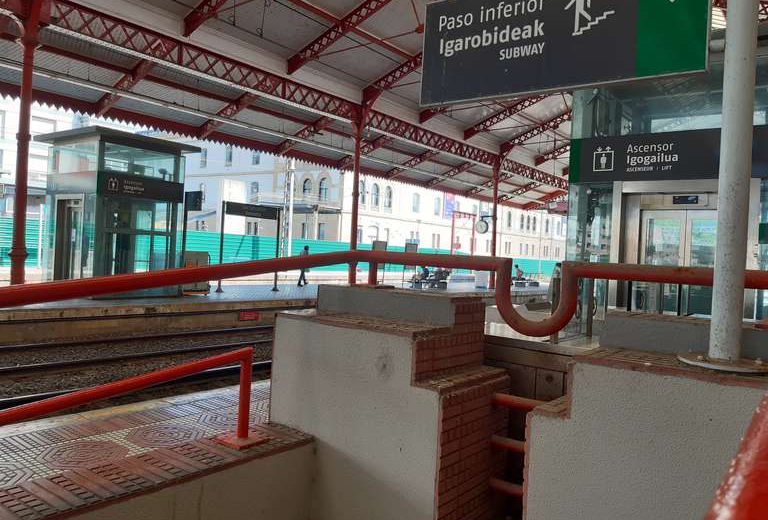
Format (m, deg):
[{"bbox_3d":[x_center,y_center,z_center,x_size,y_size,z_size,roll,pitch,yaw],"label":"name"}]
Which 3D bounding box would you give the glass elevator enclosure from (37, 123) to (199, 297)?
[{"bbox_3d":[-7.100,-1.090,15.180,3.400,4.000,2.720,4,1,38],"label":"glass elevator enclosure"}]

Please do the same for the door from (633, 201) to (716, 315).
[{"bbox_3d":[3.419,0.486,6.636,1.020,2.130,0.090,4,1,38],"label":"door"}]

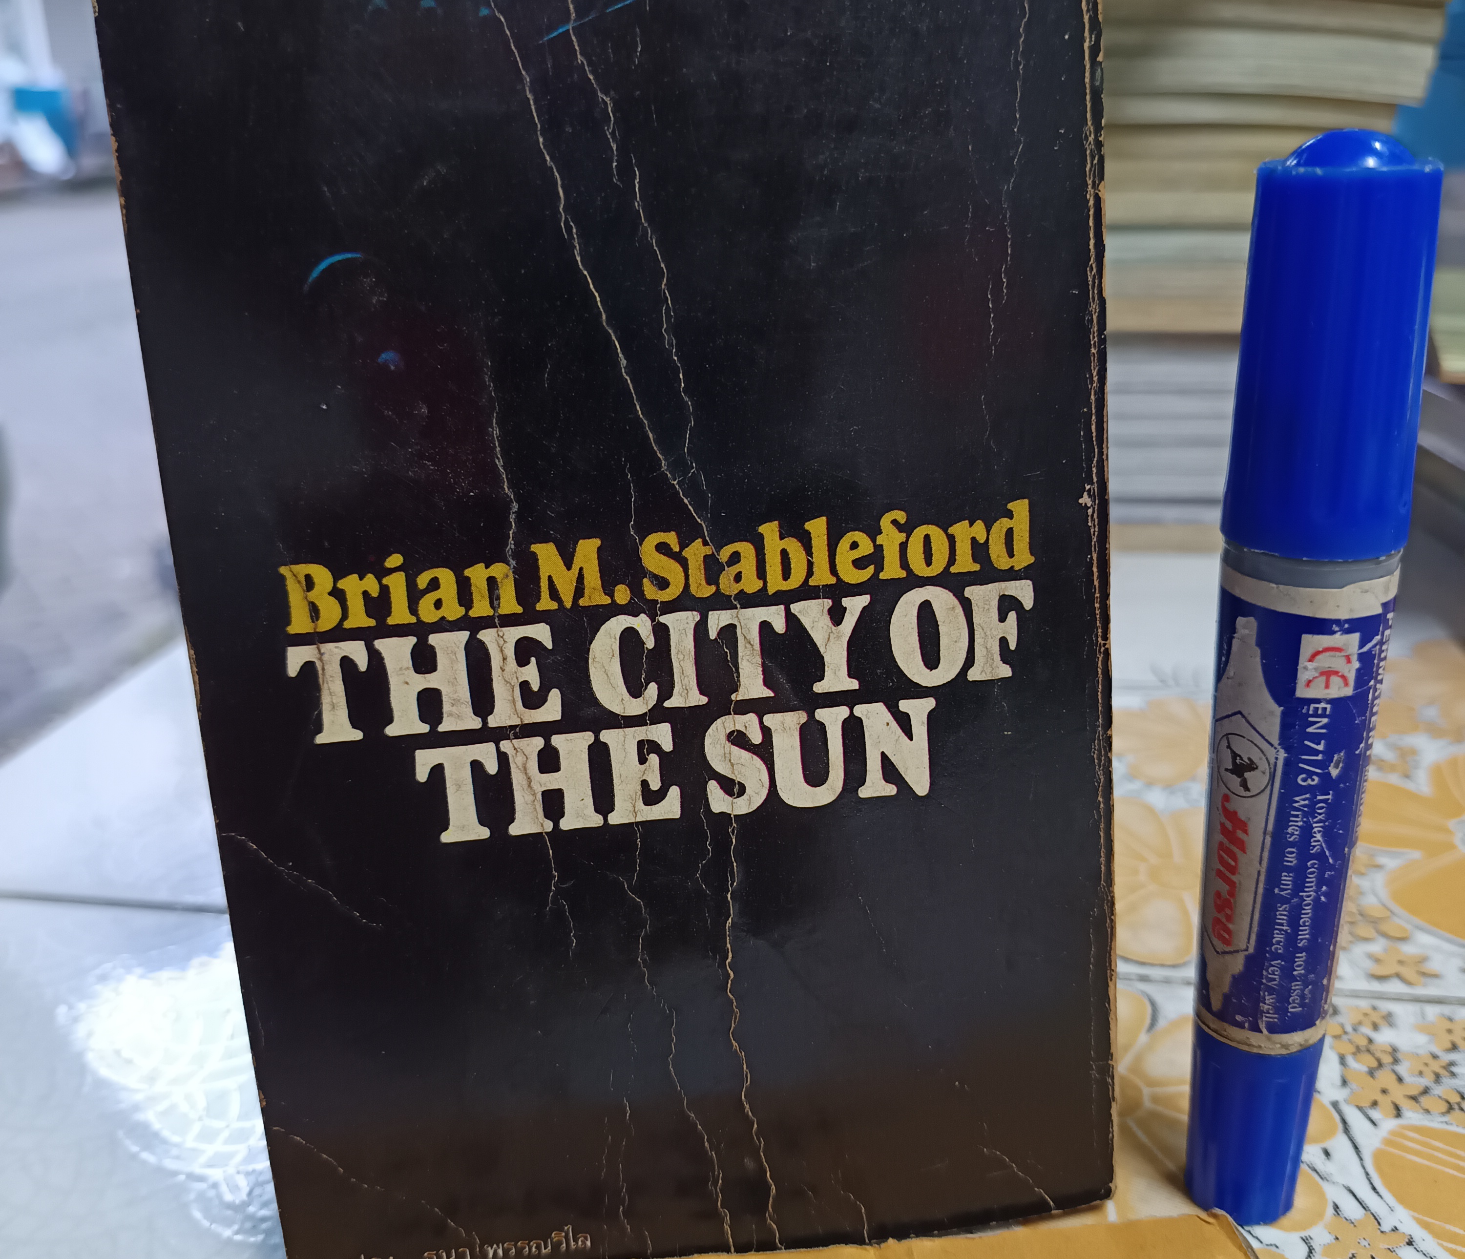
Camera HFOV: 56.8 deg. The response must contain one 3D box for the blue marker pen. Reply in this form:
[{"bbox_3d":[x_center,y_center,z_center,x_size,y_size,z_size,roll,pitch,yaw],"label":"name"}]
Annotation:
[{"bbox_3d":[0.067,0.013,0.162,0.019,0.137,0.019,-3,22,0],"label":"blue marker pen"}]

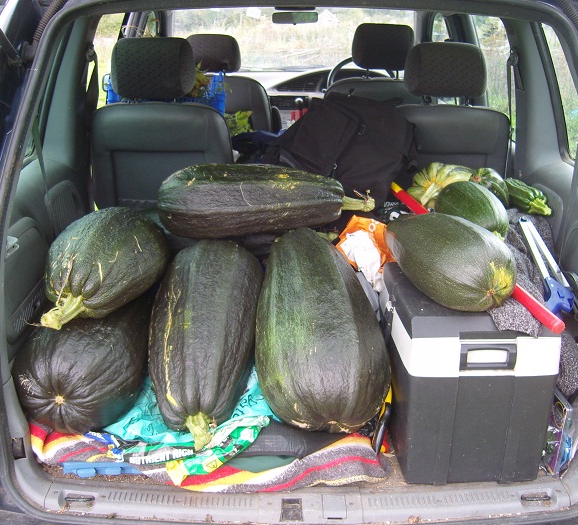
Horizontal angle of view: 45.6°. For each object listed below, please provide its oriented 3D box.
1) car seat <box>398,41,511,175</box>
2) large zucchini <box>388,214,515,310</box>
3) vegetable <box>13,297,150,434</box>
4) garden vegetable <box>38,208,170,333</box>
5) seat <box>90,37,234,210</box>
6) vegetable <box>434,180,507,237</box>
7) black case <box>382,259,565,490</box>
[{"bbox_3d":[0.465,-0.303,2.566,0.445,1.020,0.640,1,21,1],"label":"car seat"},{"bbox_3d":[0.323,-0.011,1.405,0.175,0.175,0.330,-12,29,-29],"label":"large zucchini"},{"bbox_3d":[-0.513,0.252,1.732,0.290,0.280,0.460,1,19,3],"label":"vegetable"},{"bbox_3d":[-0.441,0.012,1.662,0.260,0.260,0.480,1,25,4],"label":"garden vegetable"},{"bbox_3d":[-0.392,-0.308,2.565,0.445,1.020,0.640,1,21,1],"label":"seat"},{"bbox_3d":[0.478,-0.137,1.812,0.145,0.145,0.260,-9,30,-24],"label":"vegetable"},{"bbox_3d":[0.388,0.230,1.599,0.300,0.394,0.380,-1,19,-3],"label":"black case"}]

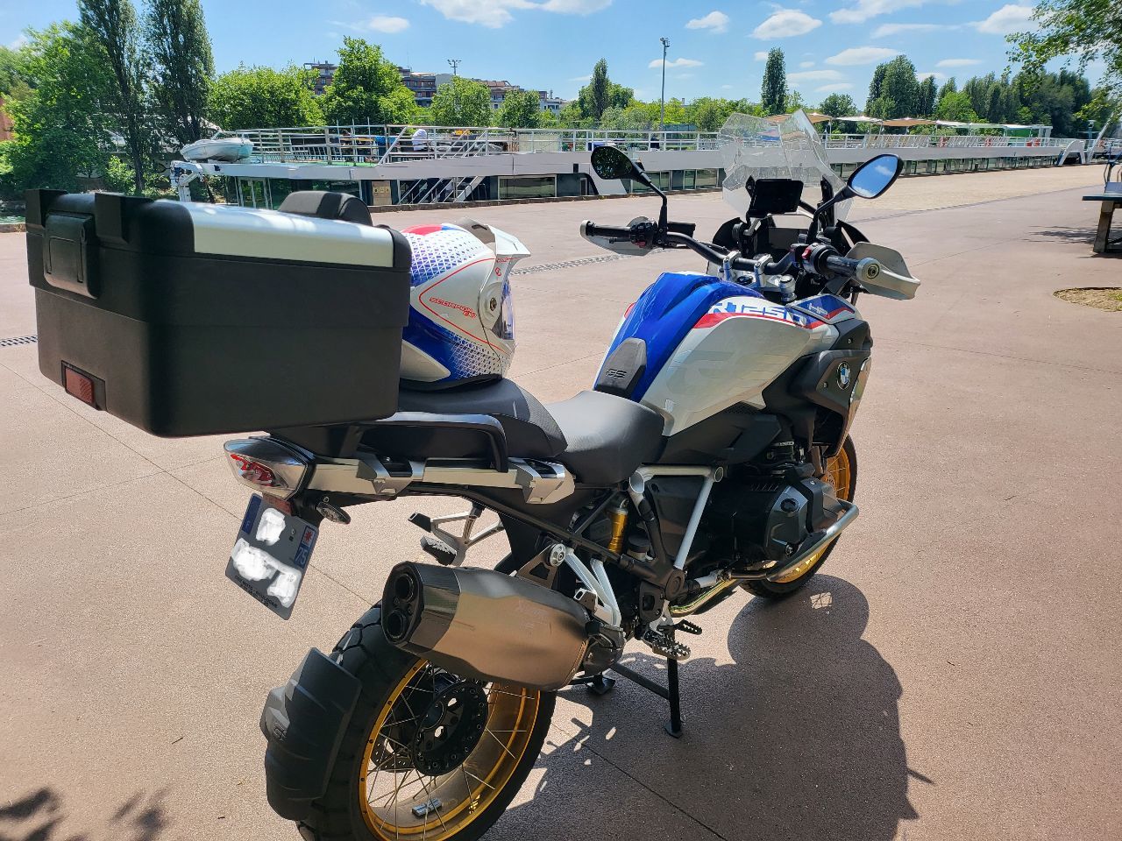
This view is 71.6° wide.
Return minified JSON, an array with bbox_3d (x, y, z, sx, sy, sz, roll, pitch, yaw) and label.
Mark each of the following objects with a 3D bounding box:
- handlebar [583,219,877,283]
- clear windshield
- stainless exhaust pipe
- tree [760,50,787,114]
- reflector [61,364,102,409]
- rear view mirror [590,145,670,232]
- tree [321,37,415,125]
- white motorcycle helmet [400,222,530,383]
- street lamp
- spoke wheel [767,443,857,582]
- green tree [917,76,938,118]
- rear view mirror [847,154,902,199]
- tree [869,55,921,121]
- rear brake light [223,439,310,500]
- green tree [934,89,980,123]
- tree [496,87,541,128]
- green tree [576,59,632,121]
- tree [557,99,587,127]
[{"bbox_3d":[0.431,-0.448,2.007,0.240,0.115,0.900,-16,24,-38],"label":"handlebar"},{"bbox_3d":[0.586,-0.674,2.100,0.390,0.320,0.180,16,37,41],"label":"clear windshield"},{"bbox_3d":[-0.114,0.358,1.374,0.118,0.150,0.435,18,-6,44],"label":"stainless exhaust pipe"},{"bbox_3d":[33.950,-50.838,126.146,4.264,17.512,4.051,4,19,14],"label":"tree"},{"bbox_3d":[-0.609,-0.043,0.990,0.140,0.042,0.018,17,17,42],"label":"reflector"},{"bbox_3d":[0.186,-0.654,2.168,0.235,0.235,0.080,11,22,30],"label":"rear view mirror"},{"bbox_3d":[-17.584,-29.855,72.935,8.432,10.447,8.010,-5,19,-12],"label":"tree"},{"bbox_3d":[-0.223,-0.211,1.348,0.260,0.275,0.365,17,25,41],"label":"white motorcycle helmet"},{"bbox_3d":[12.082,-37.386,92.126,1.246,14.525,1.200,2,19,7],"label":"street lamp"},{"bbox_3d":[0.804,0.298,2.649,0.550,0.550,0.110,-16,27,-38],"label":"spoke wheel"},{"bbox_3d":[71.454,-60.156,154.036,4.172,13.683,3.963,8,21,22],"label":"green tree"},{"bbox_3d":[0.663,-0.511,1.637,0.055,0.100,0.145,-2,18,-25],"label":"rear view mirror"},{"bbox_3d":[60.532,-57.972,143.748,9.232,16.408,8.771,7,20,20],"label":"tree"},{"bbox_3d":[-0.446,0.074,1.207,0.120,0.075,0.105,16,25,41],"label":"rear brake light"},{"bbox_3d":[55.286,-41.566,110.117,6.204,9.731,5.894,8,21,24],"label":"green tree"},{"bbox_3d":[-4.873,-34.228,91.745,5.582,9.228,5.303,-2,19,-2],"label":"tree"},{"bbox_3d":[5.814,-42.123,106.983,7.715,14.083,7.329,0,19,3],"label":"green tree"},{"bbox_3d":[1.424,-34.840,93.362,3.398,6.301,3.228,0,19,1],"label":"tree"}]

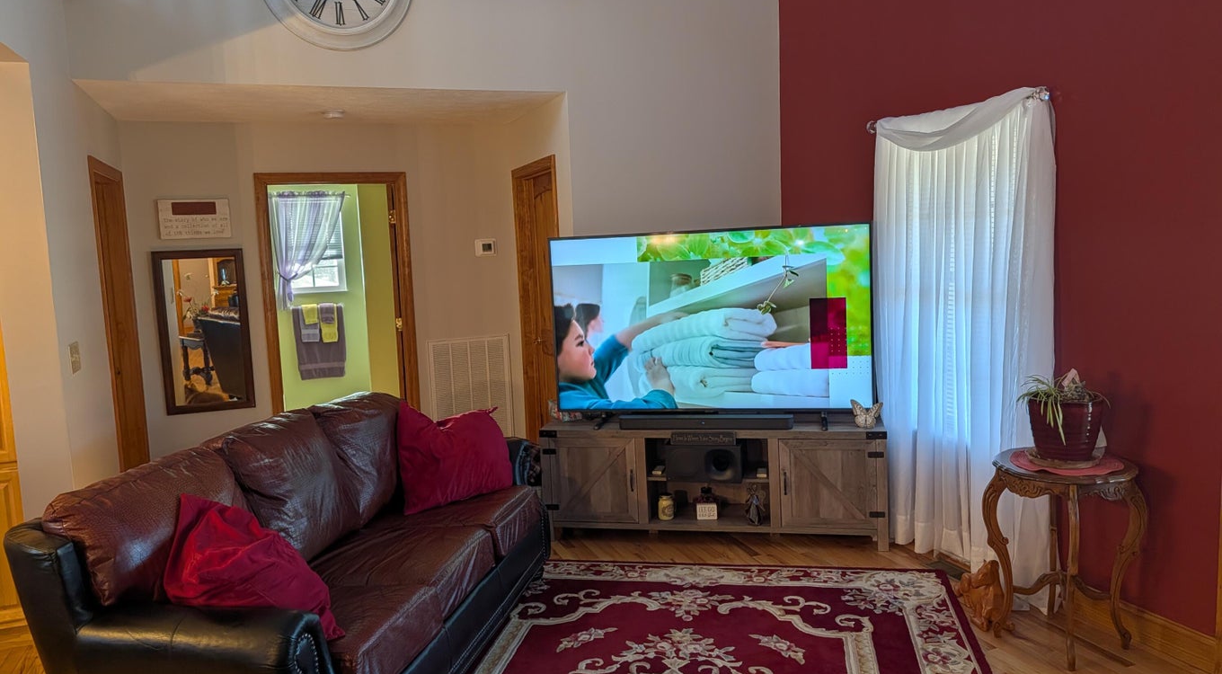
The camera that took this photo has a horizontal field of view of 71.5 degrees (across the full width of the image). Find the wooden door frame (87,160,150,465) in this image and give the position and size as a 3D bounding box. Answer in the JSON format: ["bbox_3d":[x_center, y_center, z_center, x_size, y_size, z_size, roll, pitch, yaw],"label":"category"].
[{"bbox_3d":[-2.651,0.141,4.569,0.130,2.110,1.000,-5,7,-22],"label":"wooden door frame"}]

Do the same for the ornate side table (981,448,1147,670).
[{"bbox_3d":[1.714,0.829,3.221,0.500,0.700,0.500,-5,7,-21],"label":"ornate side table"}]

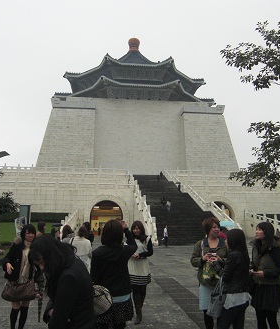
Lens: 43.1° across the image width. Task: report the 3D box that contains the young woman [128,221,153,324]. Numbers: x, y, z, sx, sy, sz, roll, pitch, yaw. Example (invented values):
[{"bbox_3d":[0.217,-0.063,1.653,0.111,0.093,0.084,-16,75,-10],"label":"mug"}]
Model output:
[{"bbox_3d":[-0.013,1.774,5.918,0.470,1.624,0.330,-1,-10,10],"label":"young woman"}]

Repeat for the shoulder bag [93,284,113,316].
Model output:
[{"bbox_3d":[-0.395,1.294,3.374,0.300,0.290,0.170,-2,-11,15],"label":"shoulder bag"}]

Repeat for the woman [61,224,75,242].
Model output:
[{"bbox_3d":[-1.617,2.125,7.744,0.460,1.562,0.340,-5,-12,29],"label":"woman"}]

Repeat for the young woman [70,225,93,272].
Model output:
[{"bbox_3d":[-1.267,2.119,7.644,0.460,1.541,0.330,-1,-10,5],"label":"young woman"}]

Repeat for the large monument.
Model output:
[{"bbox_3d":[-2.708,-18.551,126.195,55.000,57.207,54.000,1,-10,-4],"label":"large monument"}]

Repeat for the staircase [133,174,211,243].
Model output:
[{"bbox_3d":[3.553,5.064,58.070,7.500,13.665,48.084,1,-10,-4],"label":"staircase"}]

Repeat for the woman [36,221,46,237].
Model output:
[{"bbox_3d":[-2.210,2.080,7.752,0.330,1.646,0.450,4,-11,-20],"label":"woman"}]

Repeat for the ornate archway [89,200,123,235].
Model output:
[{"bbox_3d":[-5.167,8.586,56.365,5.600,5.900,1.500,1,-10,-4],"label":"ornate archway"}]

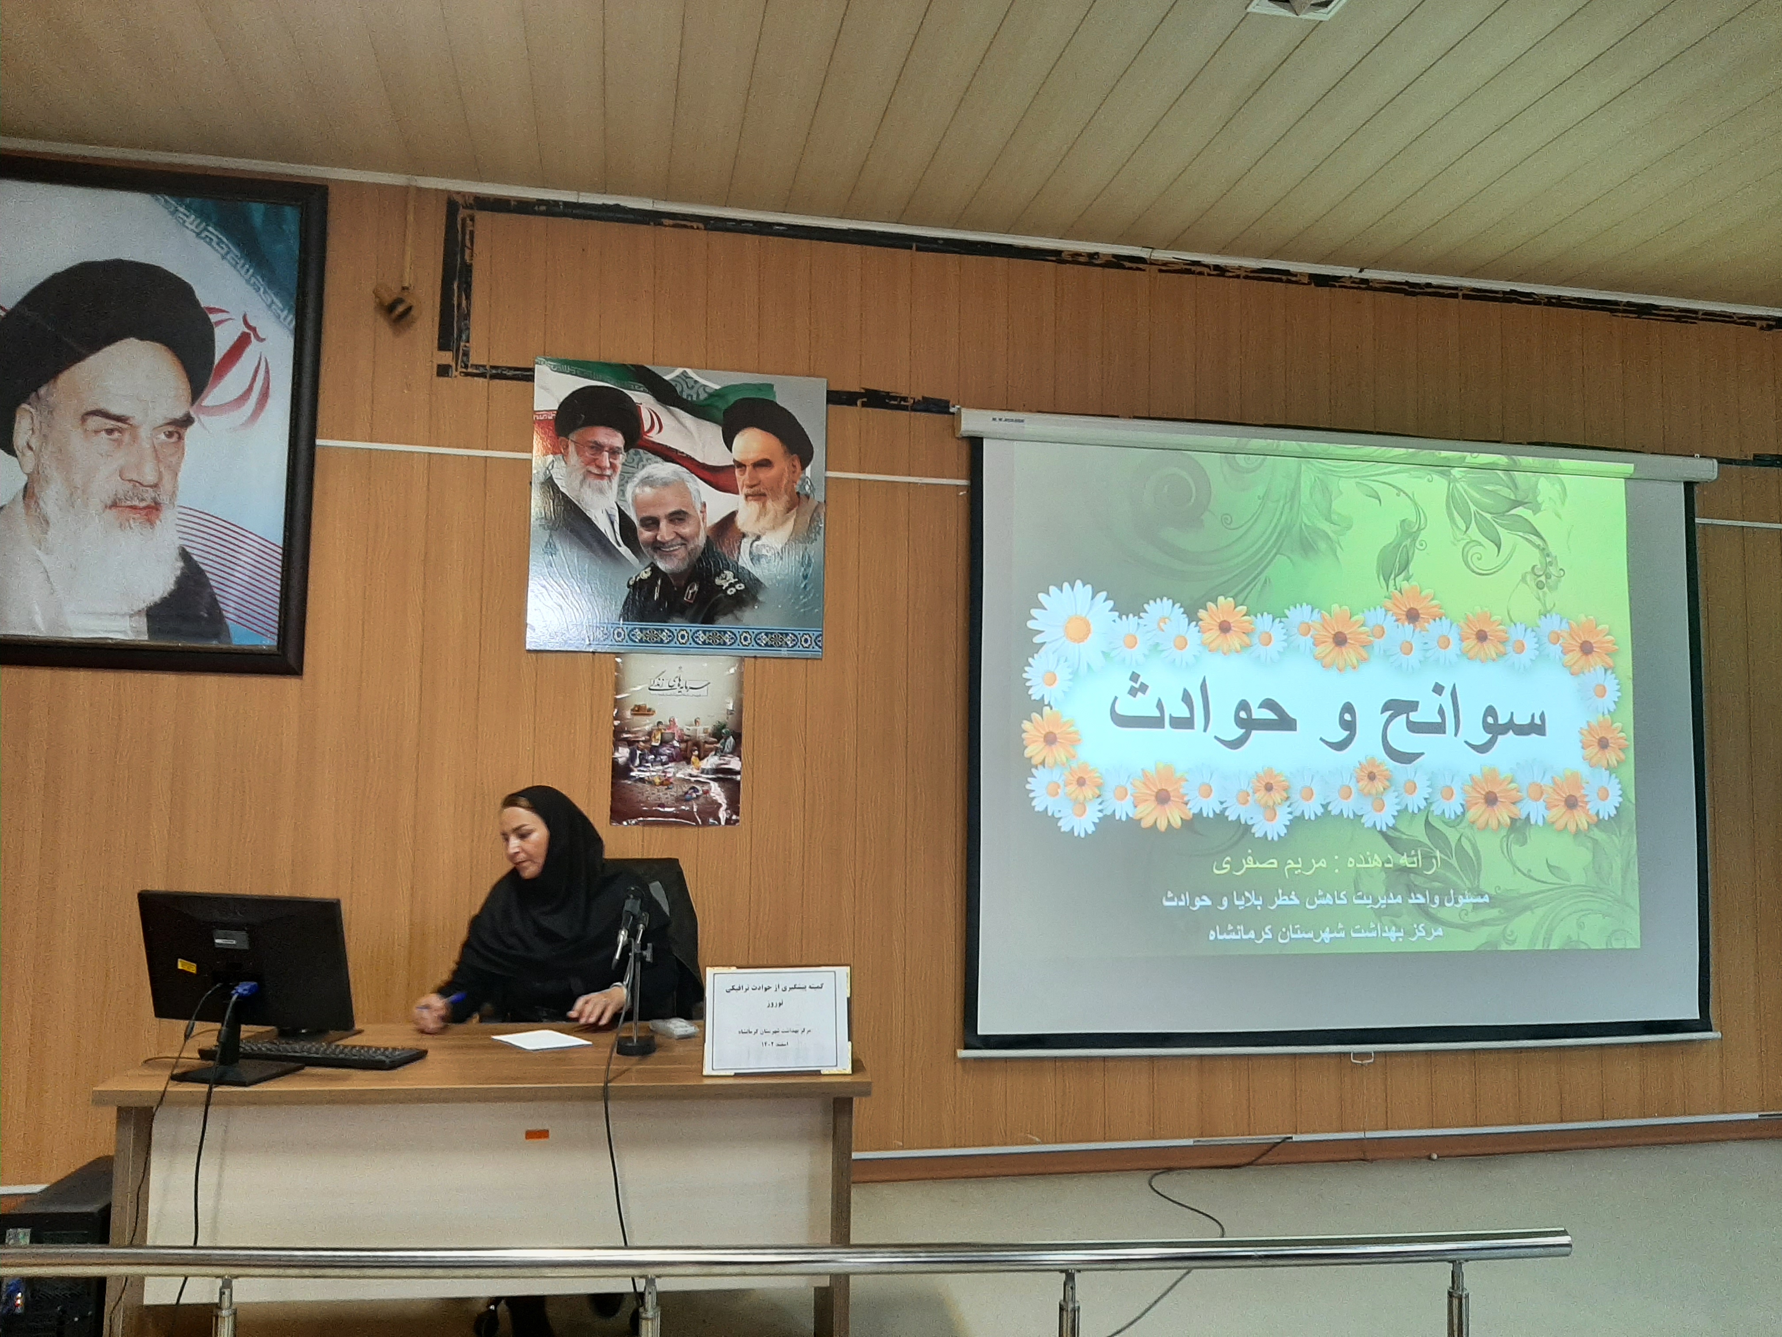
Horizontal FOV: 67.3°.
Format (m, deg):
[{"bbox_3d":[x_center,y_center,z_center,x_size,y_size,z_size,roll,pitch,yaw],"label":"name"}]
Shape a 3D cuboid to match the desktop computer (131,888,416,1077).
[{"bbox_3d":[-1.304,0.656,2.837,0.522,0.361,0.352,0,-5,12],"label":"desktop computer"}]

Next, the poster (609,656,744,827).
[{"bbox_3d":[-0.713,0.231,4.489,0.427,0.585,0.008,2,-5,-11],"label":"poster"}]

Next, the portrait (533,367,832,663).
[{"bbox_3d":[-0.711,-0.533,4.540,0.983,0.980,0.020,2,-5,-11],"label":"portrait"}]

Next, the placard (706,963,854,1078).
[{"bbox_3d":[-0.238,0.749,2.841,0.308,0.221,0.015,1,-20,-7],"label":"placard"}]

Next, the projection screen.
[{"bbox_3d":[1.712,0.247,4.918,3.044,2.226,0.090,2,-5,-11],"label":"projection screen"}]

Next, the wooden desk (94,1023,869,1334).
[{"bbox_3d":[-0.832,1.230,2.974,1.516,0.748,0.670,1,-4,-6],"label":"wooden desk"}]

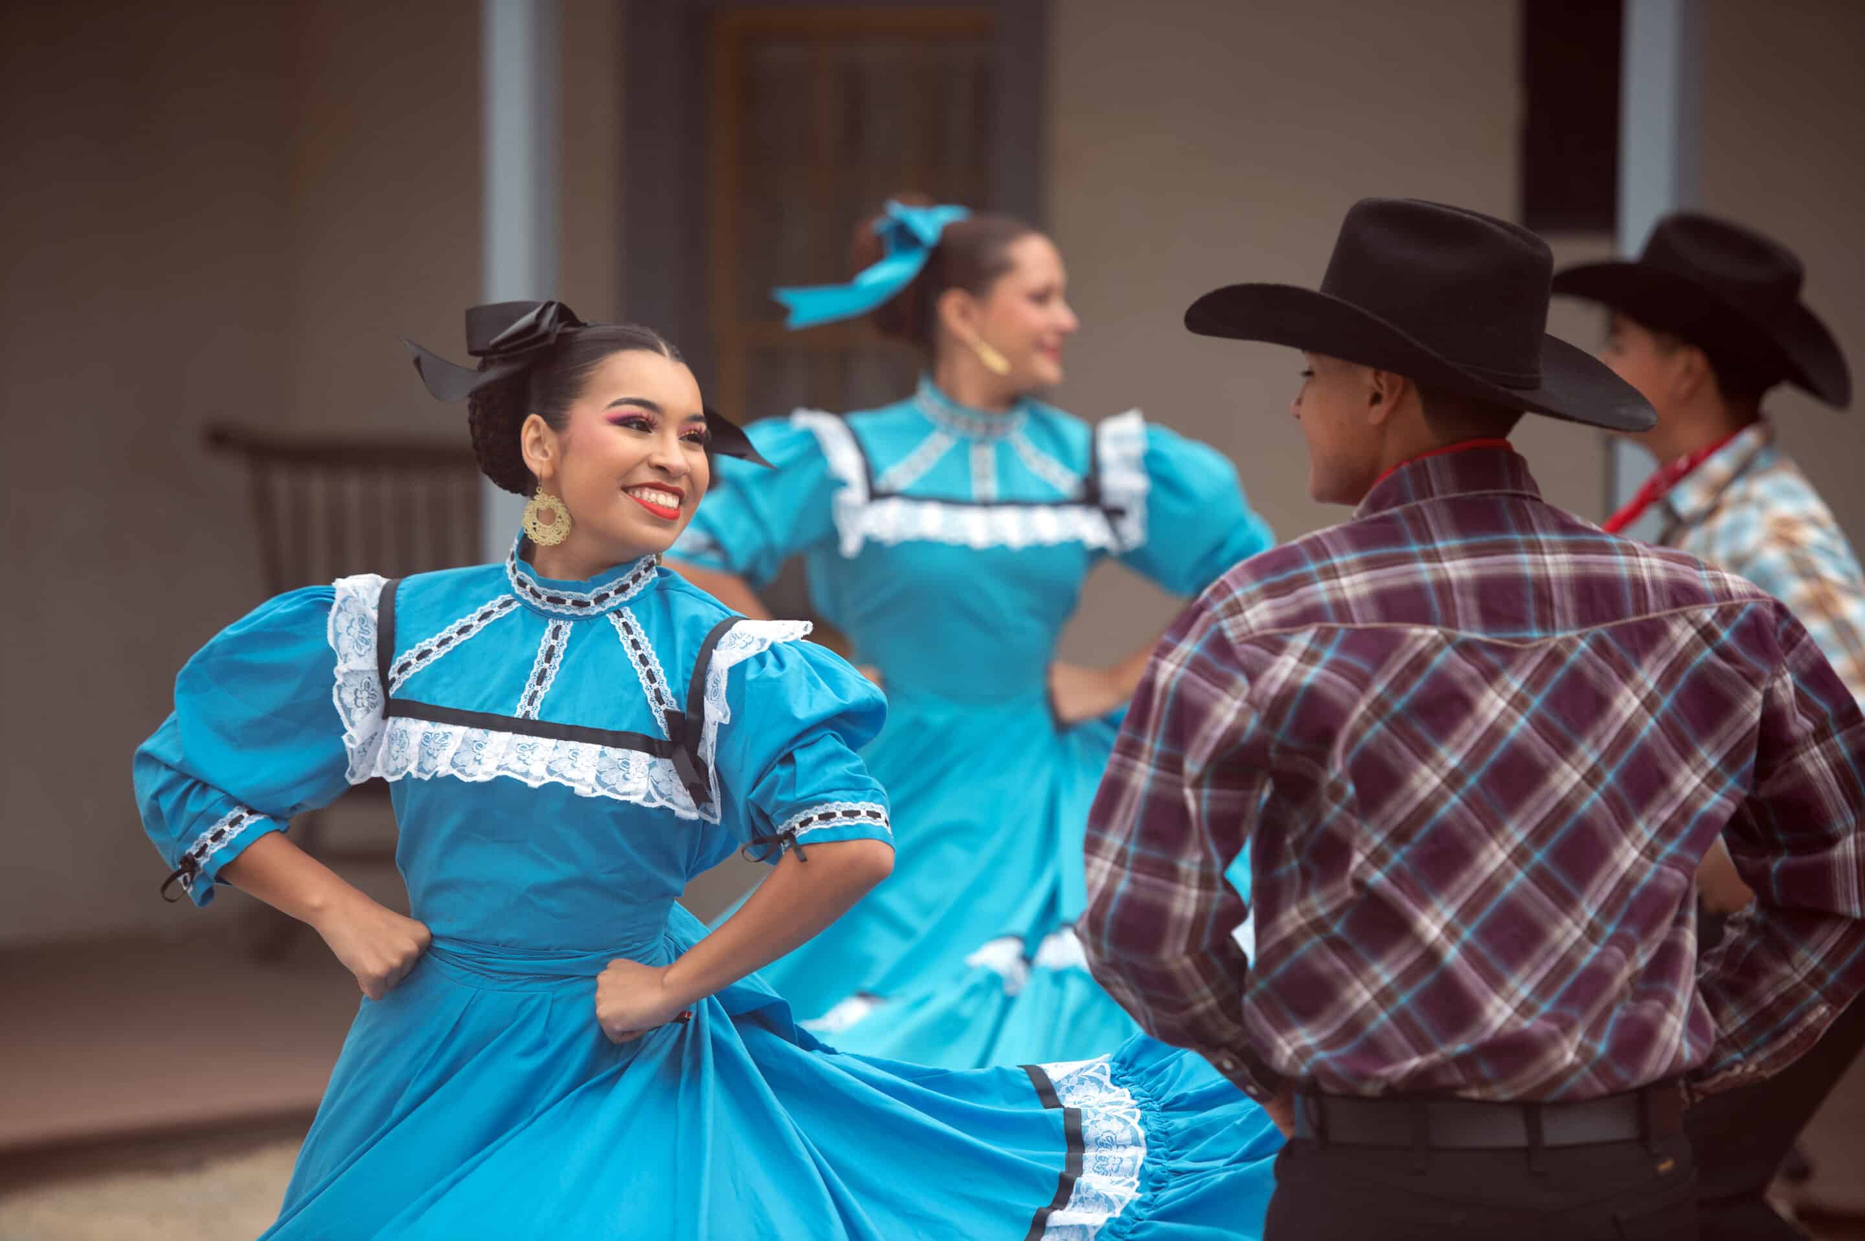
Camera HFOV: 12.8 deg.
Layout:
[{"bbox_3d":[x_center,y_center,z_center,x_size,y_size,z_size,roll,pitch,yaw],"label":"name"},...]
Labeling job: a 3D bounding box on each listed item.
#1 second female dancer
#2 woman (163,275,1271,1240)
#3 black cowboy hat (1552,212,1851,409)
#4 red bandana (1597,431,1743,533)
[{"bbox_3d":[0.067,0.285,10.800,1.030,1.670,0.820,0,4,-3],"label":"second female dancer"},{"bbox_3d":[-0.239,0.490,8.000,1.200,1.620,0.850,1,4,13],"label":"woman"},{"bbox_3d":[0.928,-0.378,9.800,0.380,0.170,0.320,19,7,20],"label":"black cowboy hat"},{"bbox_3d":[0.873,-0.161,9.800,0.210,0.160,0.160,1,4,21],"label":"red bandana"}]

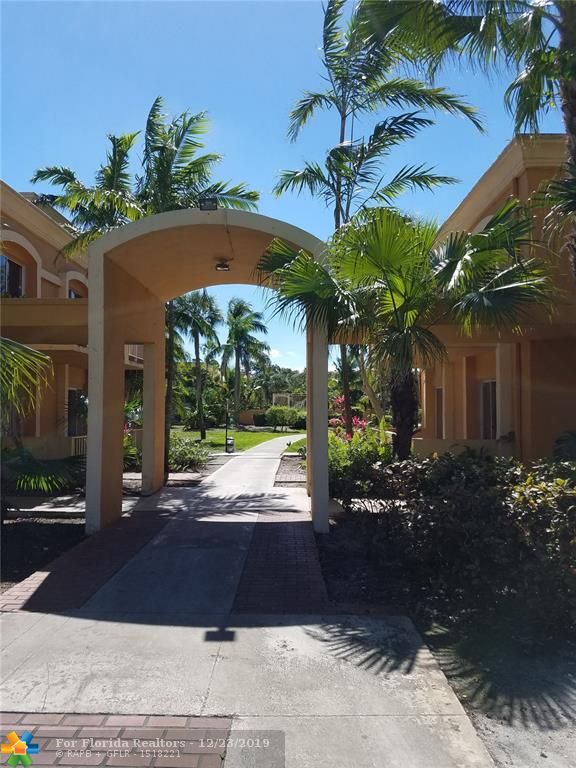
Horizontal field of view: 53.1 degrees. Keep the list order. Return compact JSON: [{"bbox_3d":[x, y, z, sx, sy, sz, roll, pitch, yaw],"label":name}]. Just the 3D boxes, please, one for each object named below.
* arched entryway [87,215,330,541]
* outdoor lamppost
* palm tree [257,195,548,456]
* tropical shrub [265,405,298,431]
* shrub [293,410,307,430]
[{"bbox_3d":[-0.995,-0.114,9.080,3.030,4.090,3.660,0,-2,0],"label":"arched entryway"},{"bbox_3d":[-2.028,1.370,20.000,0.330,2.030,0.330,0,-2,0],"label":"outdoor lamppost"},{"bbox_3d":[1.240,0.000,6.100,3.050,3.650,2.900,0,-2,0],"label":"palm tree"},{"bbox_3d":[-0.383,1.992,34.000,2.000,1.550,1.900,0,-2,0],"label":"tropical shrub"},{"bbox_3d":[0.769,2.246,35.500,1.200,1.220,1.200,0,-2,0],"label":"shrub"}]

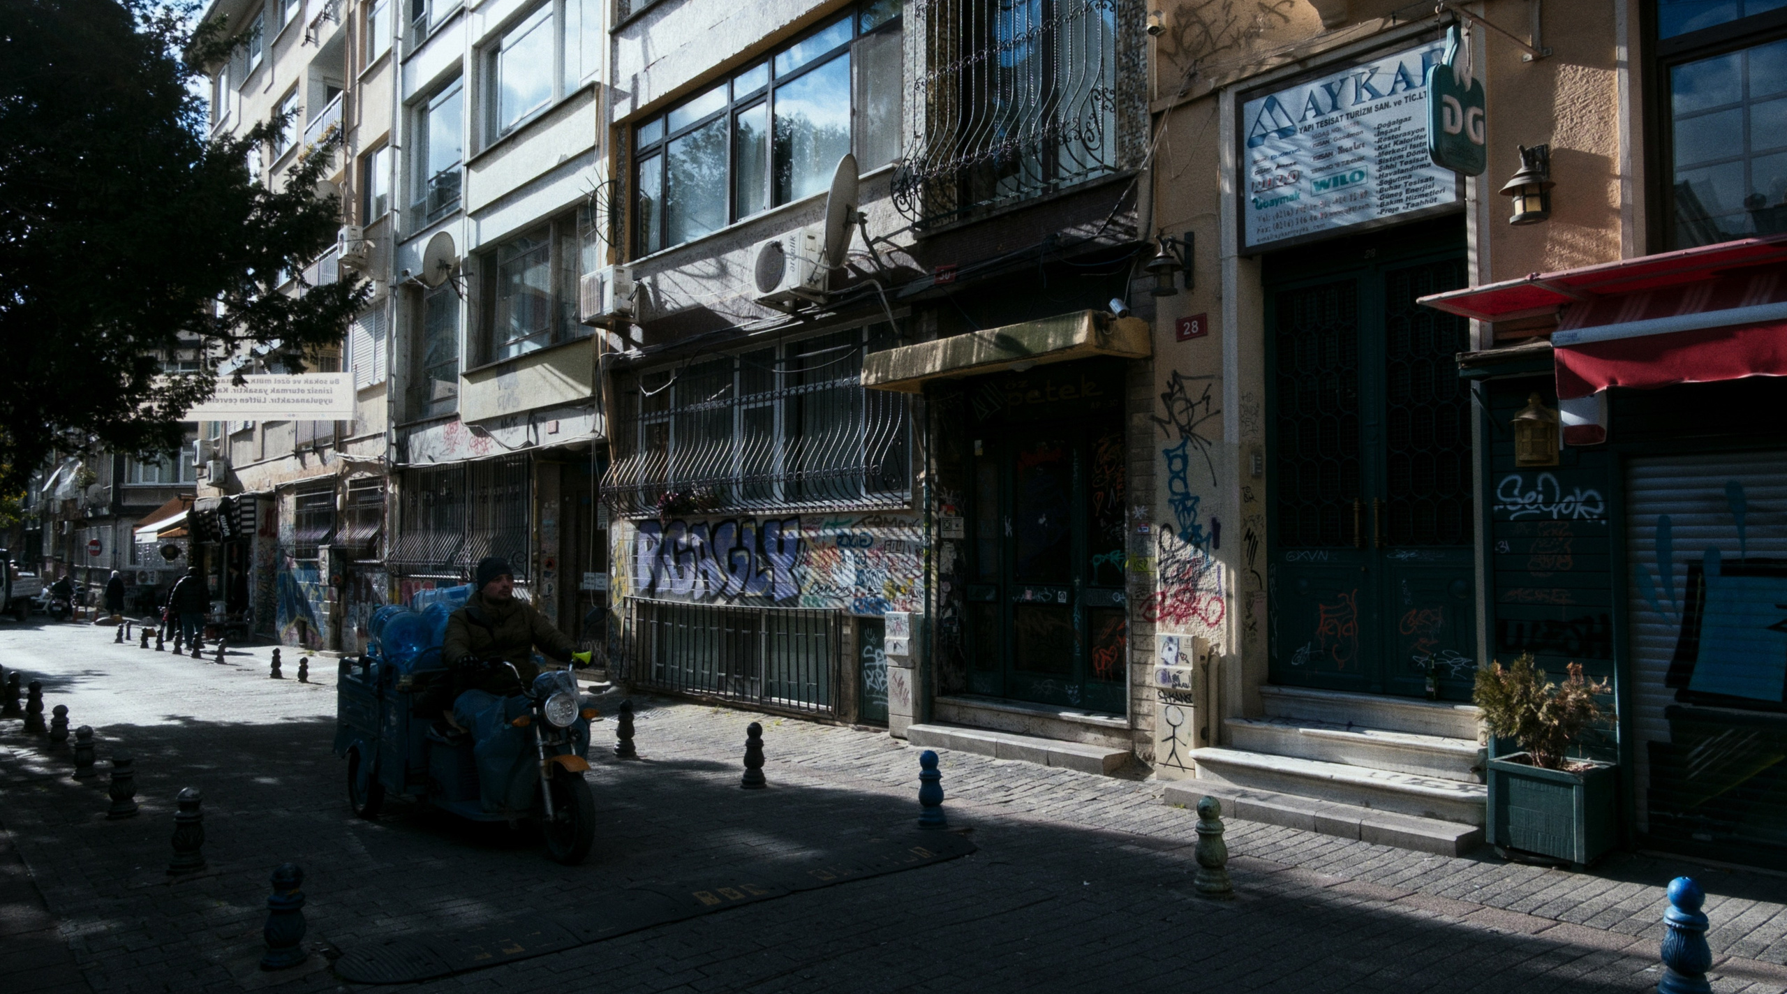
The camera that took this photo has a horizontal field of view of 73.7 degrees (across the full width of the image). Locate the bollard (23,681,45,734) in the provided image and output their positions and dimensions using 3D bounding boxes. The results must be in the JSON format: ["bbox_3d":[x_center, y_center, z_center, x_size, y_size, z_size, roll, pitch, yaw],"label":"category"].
[{"bbox_3d":[-8.184,1.998,11.357,0.170,0.440,0.170,3,-4,-41],"label":"bollard"}]

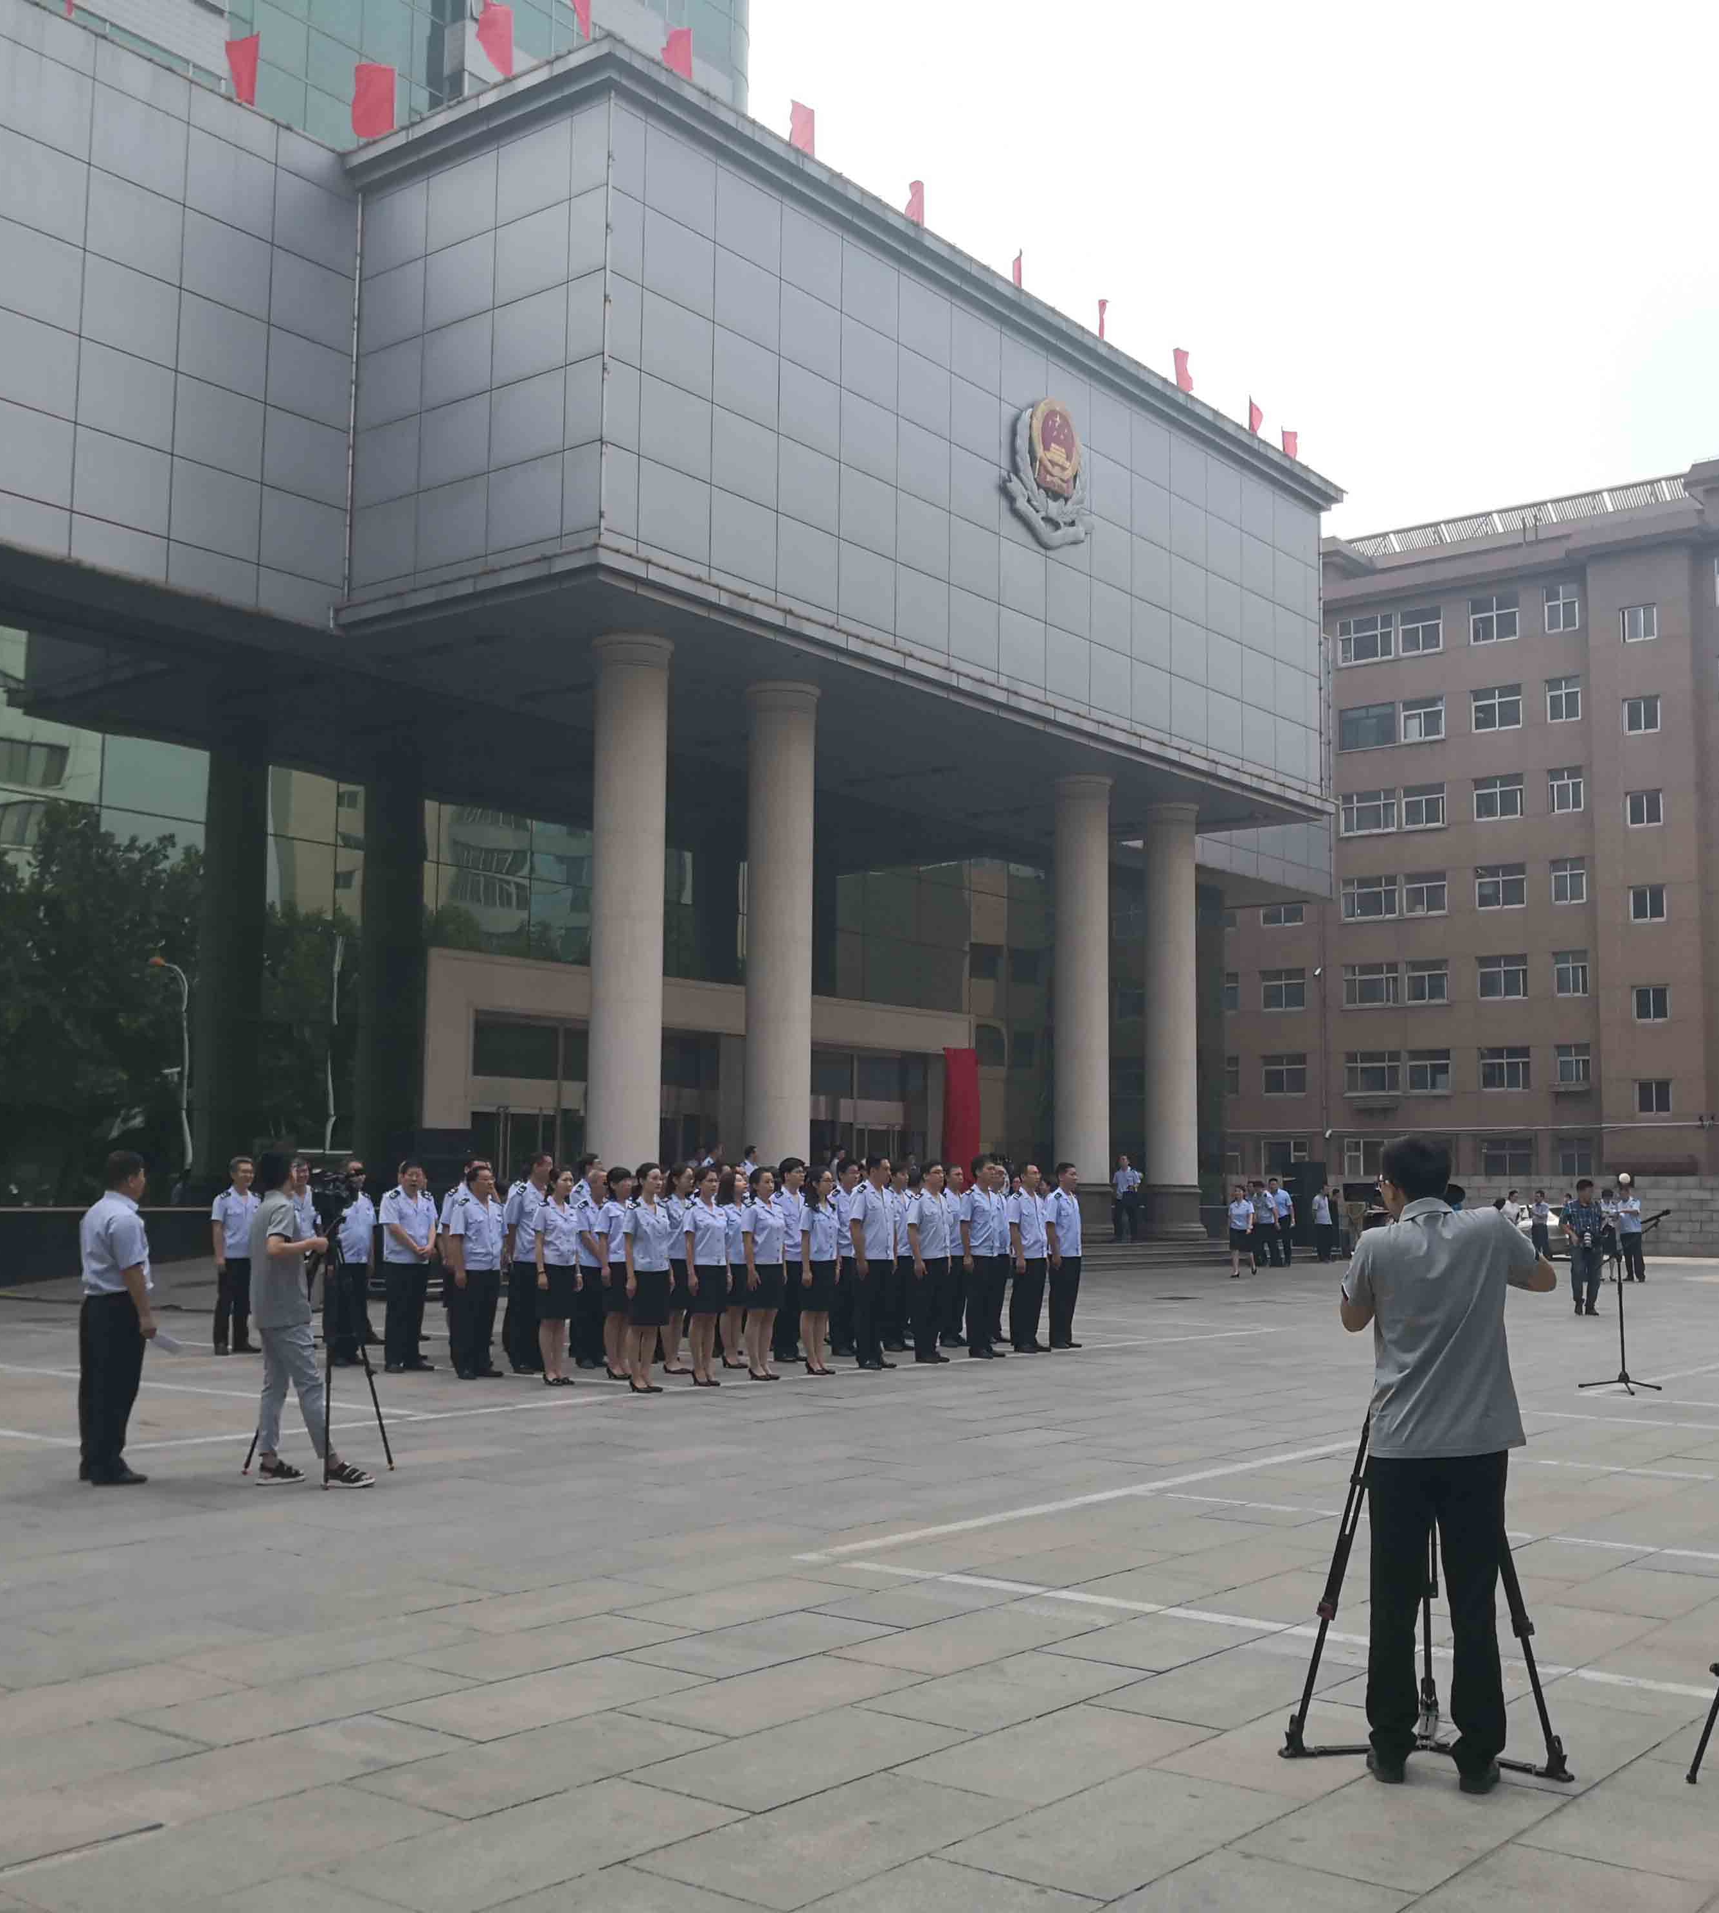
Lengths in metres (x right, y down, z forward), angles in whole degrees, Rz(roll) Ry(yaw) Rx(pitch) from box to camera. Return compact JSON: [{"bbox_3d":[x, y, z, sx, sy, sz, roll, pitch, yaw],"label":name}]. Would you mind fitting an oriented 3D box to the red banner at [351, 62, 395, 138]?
[{"bbox_3d":[-7.102,-12.490,29.000,0.320,1.200,1.200,-1,-7,15],"label":"red banner"}]

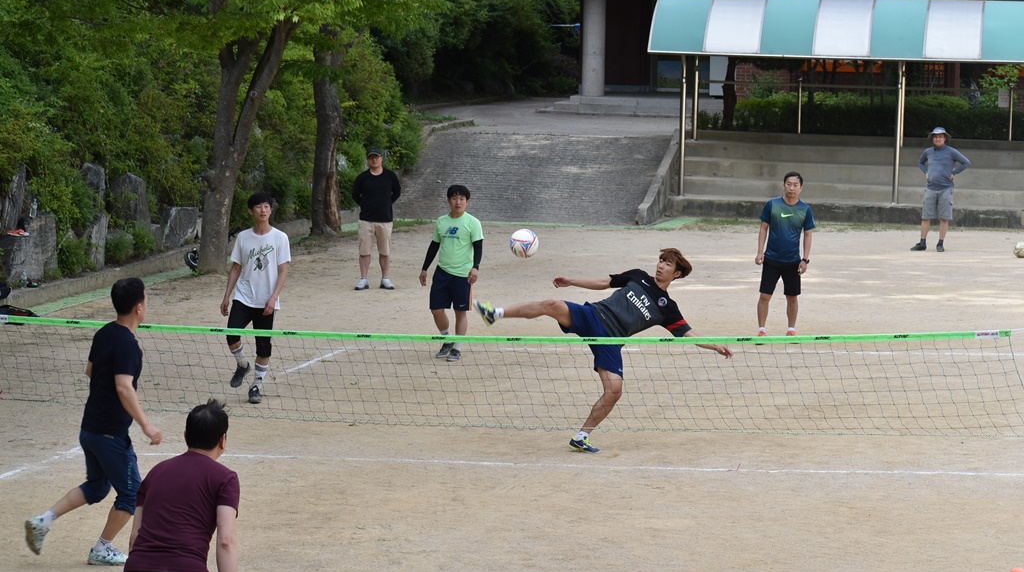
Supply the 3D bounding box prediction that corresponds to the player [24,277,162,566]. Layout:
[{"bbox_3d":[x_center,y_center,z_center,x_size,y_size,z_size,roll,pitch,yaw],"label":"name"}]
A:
[{"bbox_3d":[-2.444,0.791,17.450,0.950,1.690,0.620,-4,6,-42],"label":"player"}]

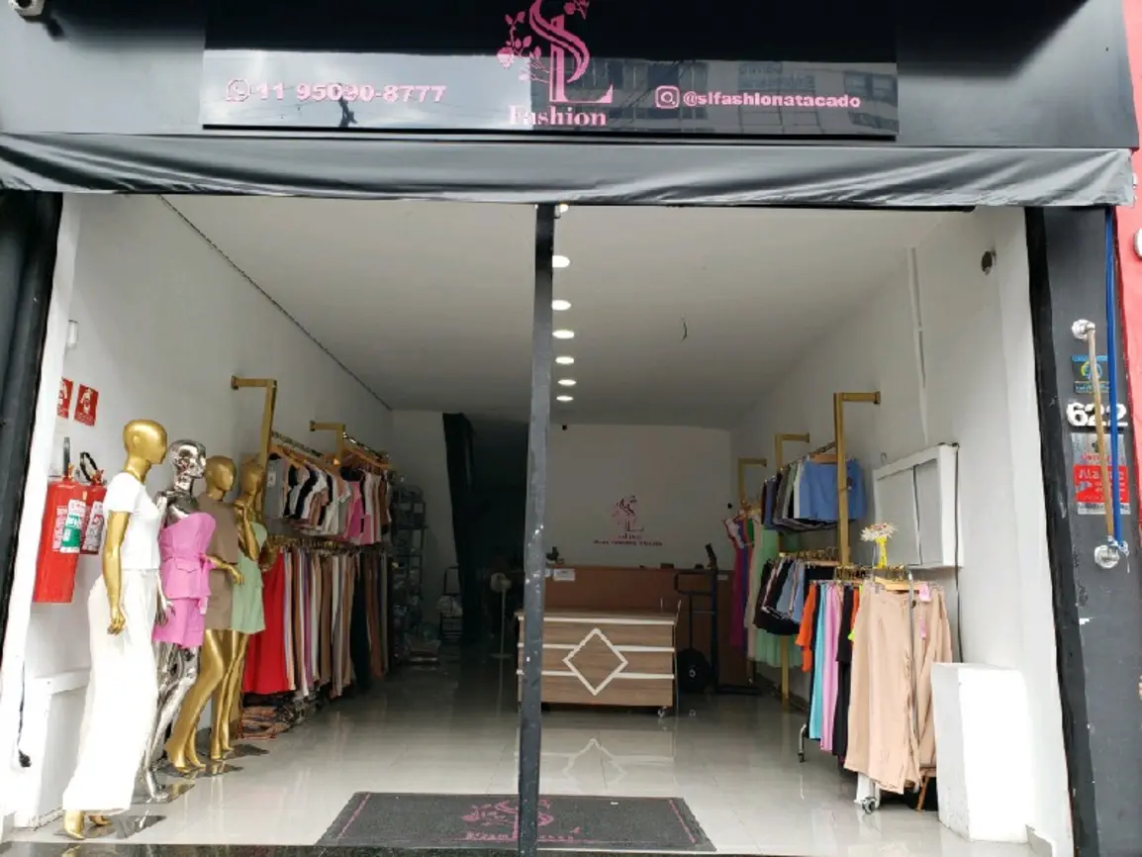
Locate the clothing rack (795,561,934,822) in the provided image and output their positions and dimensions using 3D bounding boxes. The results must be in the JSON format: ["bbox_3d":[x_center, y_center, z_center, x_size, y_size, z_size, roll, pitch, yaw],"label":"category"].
[{"bbox_3d":[1.709,1.391,4.839,0.530,1.170,1.240,1,-10,0],"label":"clothing rack"}]

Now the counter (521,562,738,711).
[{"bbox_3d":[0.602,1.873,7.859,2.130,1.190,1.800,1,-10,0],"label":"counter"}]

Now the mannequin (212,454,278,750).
[{"bbox_3d":[-1.986,1.082,5.309,0.400,1.793,0.450,-4,-11,28],"label":"mannequin"}]

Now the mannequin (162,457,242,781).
[{"bbox_3d":[-2.035,1.028,4.933,0.400,1.770,0.450,-4,-11,26],"label":"mannequin"}]

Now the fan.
[{"bbox_3d":[-0.952,2.537,11.698,0.320,1.120,0.300,9,-12,-37],"label":"fan"}]

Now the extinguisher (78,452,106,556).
[{"bbox_3d":[-2.179,0.344,3.933,0.145,0.480,0.135,-2,-10,20],"label":"extinguisher"}]

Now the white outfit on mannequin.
[{"bbox_3d":[-1.994,0.926,3.814,0.340,1.460,0.420,0,-10,6],"label":"white outfit on mannequin"}]

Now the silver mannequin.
[{"bbox_3d":[-1.994,0.941,4.400,0.370,1.765,0.460,-2,-10,15],"label":"silver mannequin"}]

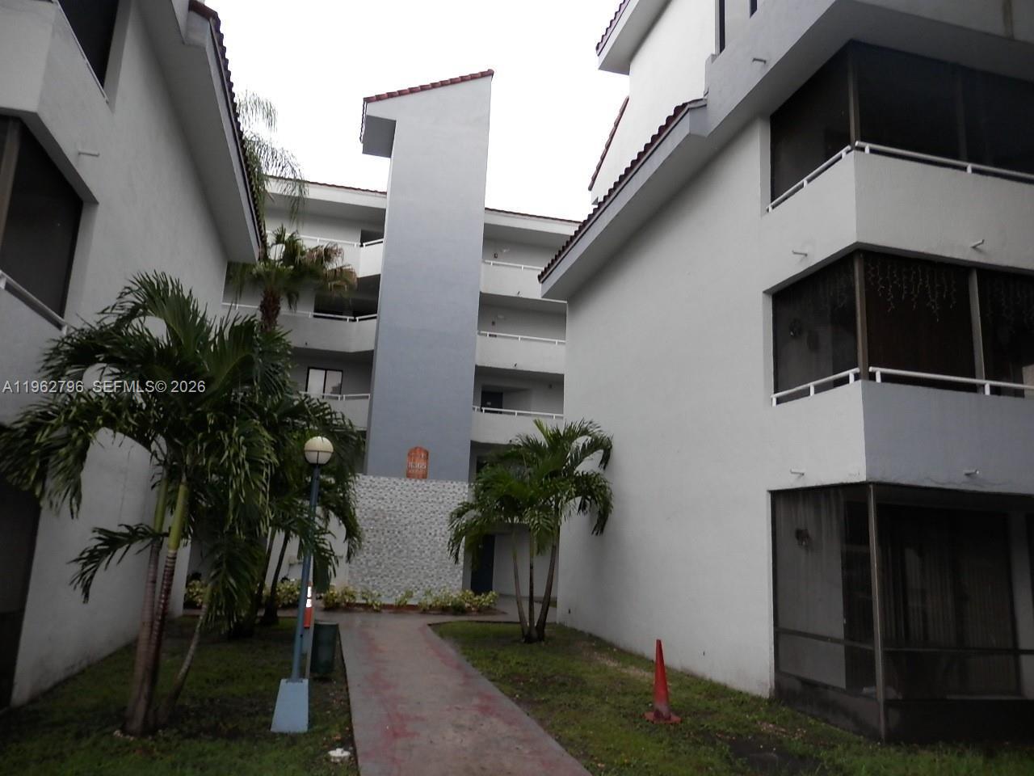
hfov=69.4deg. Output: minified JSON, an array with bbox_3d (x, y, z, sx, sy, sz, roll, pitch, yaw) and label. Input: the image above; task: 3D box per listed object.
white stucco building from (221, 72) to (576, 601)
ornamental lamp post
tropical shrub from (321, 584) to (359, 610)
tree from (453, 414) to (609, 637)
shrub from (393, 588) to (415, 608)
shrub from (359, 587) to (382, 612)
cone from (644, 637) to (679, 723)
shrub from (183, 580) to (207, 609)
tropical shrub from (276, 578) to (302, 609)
[{"bbox_3d":[-3.502,-1.586,24.961,11.500,16.380,7.000,5,-12,-14],"label":"white stucco building"},{"bbox_3d":[-1.835,1.653,6.592,0.310,2.504,0.310,3,-12,-2],"label":"ornamental lamp post"},{"bbox_3d":[-4.166,4.907,17.546,0.893,0.589,0.750,5,-12,-14],"label":"tropical shrub"},{"bbox_3d":[0.248,2.490,13.418,2.750,3.902,2.700,5,-12,-14],"label":"tree"},{"bbox_3d":[-2.758,5.131,18.276,0.543,0.499,0.500,5,-12,-14],"label":"shrub"},{"bbox_3d":[-3.478,5.011,17.715,0.526,0.558,0.550,5,-12,-14],"label":"shrub"},{"bbox_3d":[1.412,2.847,7.308,0.360,0.720,0.360,0,-12,11],"label":"cone"},{"bbox_3d":[-7.020,4.518,16.284,0.518,0.615,0.600,5,-12,-14],"label":"shrub"},{"bbox_3d":[-5.197,4.680,17.066,0.579,0.680,0.650,5,-12,-14],"label":"tropical shrub"}]

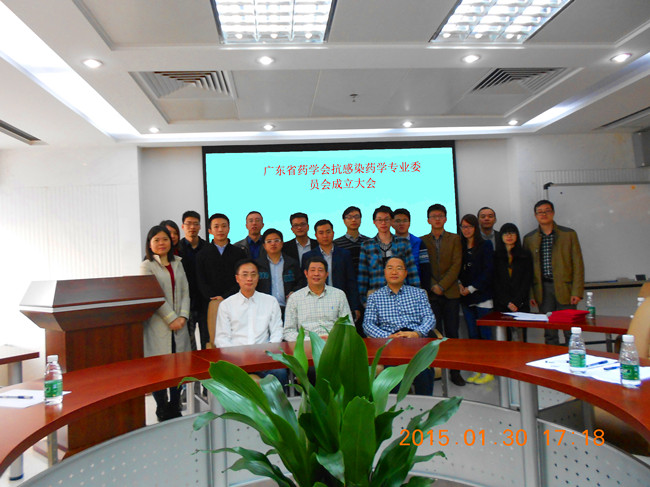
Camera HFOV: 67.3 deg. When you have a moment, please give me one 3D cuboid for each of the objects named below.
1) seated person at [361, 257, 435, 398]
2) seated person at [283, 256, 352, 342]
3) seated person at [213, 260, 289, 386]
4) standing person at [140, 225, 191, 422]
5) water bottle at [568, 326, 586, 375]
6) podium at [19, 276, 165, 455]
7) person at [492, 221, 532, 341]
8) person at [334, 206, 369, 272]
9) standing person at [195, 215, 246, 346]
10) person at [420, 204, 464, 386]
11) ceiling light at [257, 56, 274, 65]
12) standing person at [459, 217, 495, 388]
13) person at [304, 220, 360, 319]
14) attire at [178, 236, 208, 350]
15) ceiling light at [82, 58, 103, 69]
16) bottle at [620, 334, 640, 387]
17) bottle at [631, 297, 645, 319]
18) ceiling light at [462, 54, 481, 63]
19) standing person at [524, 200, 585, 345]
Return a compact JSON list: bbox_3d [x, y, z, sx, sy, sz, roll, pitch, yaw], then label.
[{"bbox_3d":[0.511,0.710,3.300,0.550,1.250,0.750,-3,-2,5],"label":"seated person"},{"bbox_3d":[-0.026,0.726,3.400,0.530,1.270,0.750,-3,-2,-2],"label":"seated person"},{"bbox_3d":[-0.489,0.745,3.250,0.510,1.270,0.750,-3,-2,-7],"label":"seated person"},{"bbox_3d":[-1.316,0.645,4.060,0.440,1.610,0.310,-2,-2,-30],"label":"standing person"},{"bbox_3d":[0.964,0.406,1.860,0.064,0.172,0.064,-3,-2,0],"label":"water bottle"},{"bbox_3d":[-1.692,0.855,3.616,0.650,1.194,0.790,-4,-2,42],"label":"podium"},{"bbox_3d":[1.758,0.552,4.550,0.430,1.500,0.280,-3,-2,17],"label":"person"},{"bbox_3d":[0.313,0.515,4.850,0.480,1.740,0.290,-3,-2,3],"label":"person"},{"bbox_3d":[-0.908,0.584,4.320,0.480,1.710,0.300,-2,-2,-12],"label":"standing person"},{"bbox_3d":[1.157,0.483,4.720,0.460,1.735,0.300,-4,-2,18],"label":"person"},{"bbox_3d":[-0.368,-1.136,3.016,0.115,0.035,0.115,-3,-2,-6],"label":"ceiling light"},{"bbox_3d":[1.505,0.526,4.800,0.420,1.620,0.310,-5,-3,38],"label":"standing person"},{"bbox_3d":[0.061,0.585,4.300,0.520,1.610,0.310,-3,-2,3],"label":"person"},{"bbox_3d":[-1.192,0.675,4.500,0.480,1.470,0.280,-2,-2,-14],"label":"attire"},{"bbox_3d":[-1.376,-1.077,2.886,0.122,0.040,0.122,-3,-2,-6],"label":"ceiling light"},{"bbox_3d":[1.049,0.407,1.680,0.060,0.178,0.060,-3,-2,17],"label":"bottle"},{"bbox_3d":[1.841,0.399,2.830,0.060,0.178,0.060,-3,-2,17],"label":"bottle"},{"bbox_3d":[0.946,-1.200,3.151,0.115,0.035,0.115,-3,-2,-6],"label":"ceiling light"},{"bbox_3d":[2.201,0.439,4.700,0.560,1.690,0.320,-4,-2,21],"label":"standing person"}]

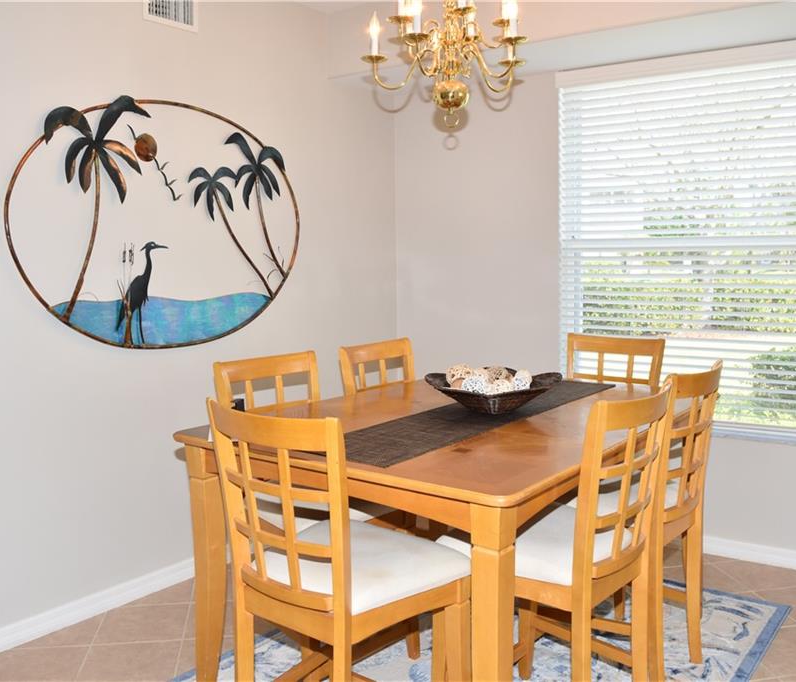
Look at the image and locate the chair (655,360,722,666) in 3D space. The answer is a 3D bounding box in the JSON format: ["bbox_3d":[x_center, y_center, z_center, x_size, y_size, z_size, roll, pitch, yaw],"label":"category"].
[{"bbox_3d":[0.729,0.599,2.526,0.520,1.072,0.530,4,7,40],"label":"chair"}]

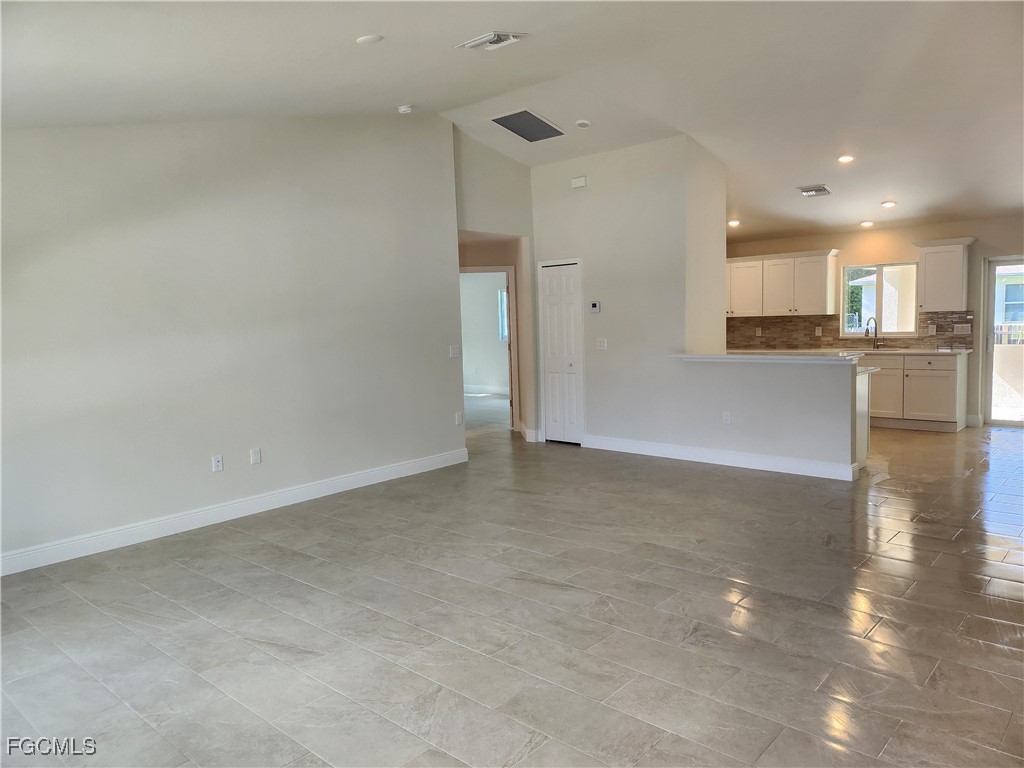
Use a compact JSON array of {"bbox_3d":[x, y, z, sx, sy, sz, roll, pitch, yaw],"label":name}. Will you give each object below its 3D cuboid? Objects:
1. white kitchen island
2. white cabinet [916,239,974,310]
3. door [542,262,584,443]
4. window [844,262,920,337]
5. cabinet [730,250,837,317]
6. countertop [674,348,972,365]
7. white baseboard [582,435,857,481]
[{"bbox_3d":[2.475,0.232,6.801,1.690,1.080,0.830,3,7,42],"label":"white kitchen island"},{"bbox_3d":[5.017,-1.254,8.236,0.550,0.825,0.380,3,7,42],"label":"white cabinet"},{"bbox_3d":[0.586,-0.355,8.152,0.610,2.120,0.120,3,7,42],"label":"door"},{"bbox_3d":[4.607,-1.036,8.914,0.905,0.910,0.120,3,7,42],"label":"window"},{"bbox_3d":[3.586,-1.327,9.514,1.430,0.825,0.370,3,7,42],"label":"cabinet"},{"bbox_3d":[3.368,-0.333,7.728,2.250,0.180,3.500,3,7,42],"label":"countertop"},{"bbox_3d":[1.868,0.702,7.048,2.870,0.140,0.050,3,7,42],"label":"white baseboard"}]

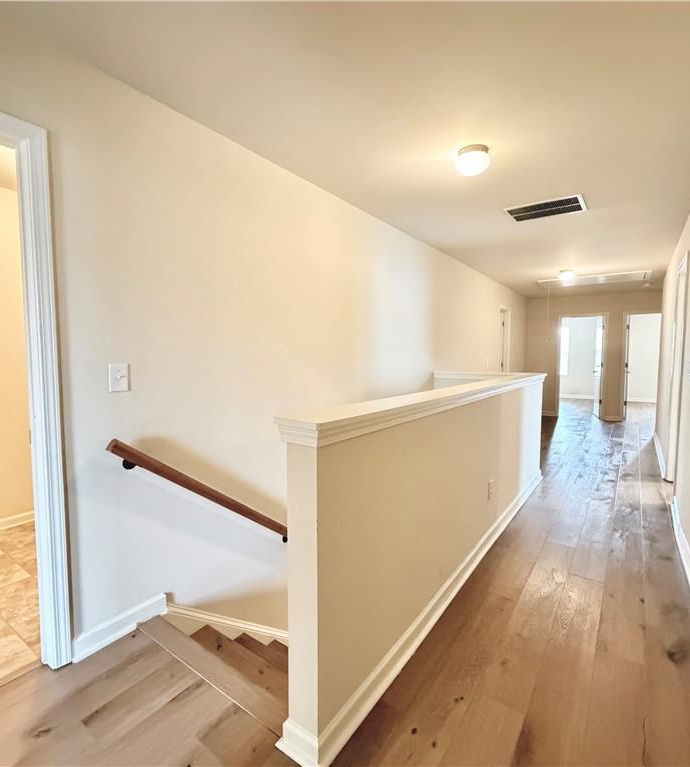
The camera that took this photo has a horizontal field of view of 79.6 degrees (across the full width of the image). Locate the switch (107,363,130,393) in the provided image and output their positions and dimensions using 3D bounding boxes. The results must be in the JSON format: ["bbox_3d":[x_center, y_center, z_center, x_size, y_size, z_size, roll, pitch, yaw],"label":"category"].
[{"bbox_3d":[-1.000,-0.023,1.837,0.014,0.129,0.086,3,5,35],"label":"switch"}]

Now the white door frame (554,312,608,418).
[{"bbox_3d":[4.715,-0.338,8.279,0.836,2.090,0.130,3,5,35],"label":"white door frame"}]

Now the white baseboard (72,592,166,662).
[{"bbox_3d":[-1.016,1.099,1.897,0.020,0.092,0.419,3,5,35],"label":"white baseboard"}]

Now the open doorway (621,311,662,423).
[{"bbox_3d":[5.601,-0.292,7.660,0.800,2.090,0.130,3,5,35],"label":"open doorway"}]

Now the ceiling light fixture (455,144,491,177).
[{"bbox_3d":[0.714,-1.252,2.321,0.195,0.125,0.195,3,5,35],"label":"ceiling light fixture"}]

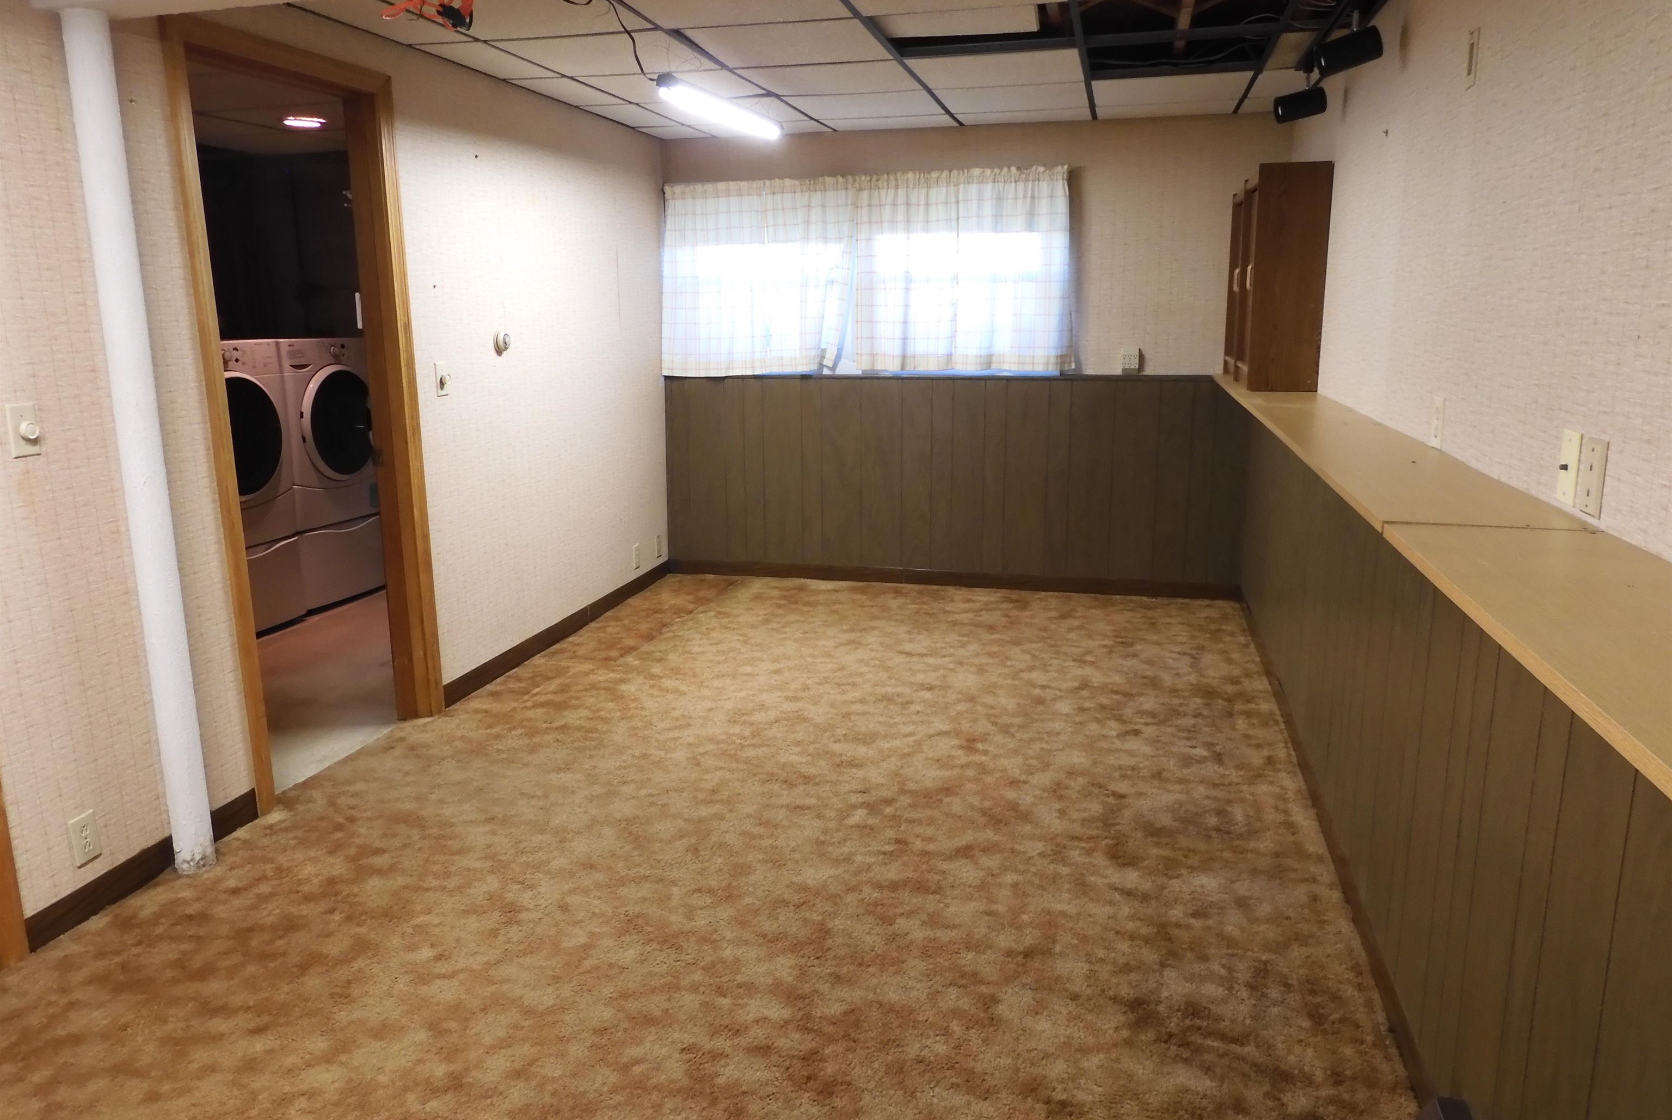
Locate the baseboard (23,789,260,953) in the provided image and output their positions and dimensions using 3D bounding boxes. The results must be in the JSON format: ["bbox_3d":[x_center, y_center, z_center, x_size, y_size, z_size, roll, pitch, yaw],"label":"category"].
[{"bbox_3d":[-1.681,0.749,2.874,0.015,0.085,0.710,3,13,14],"label":"baseboard"}]

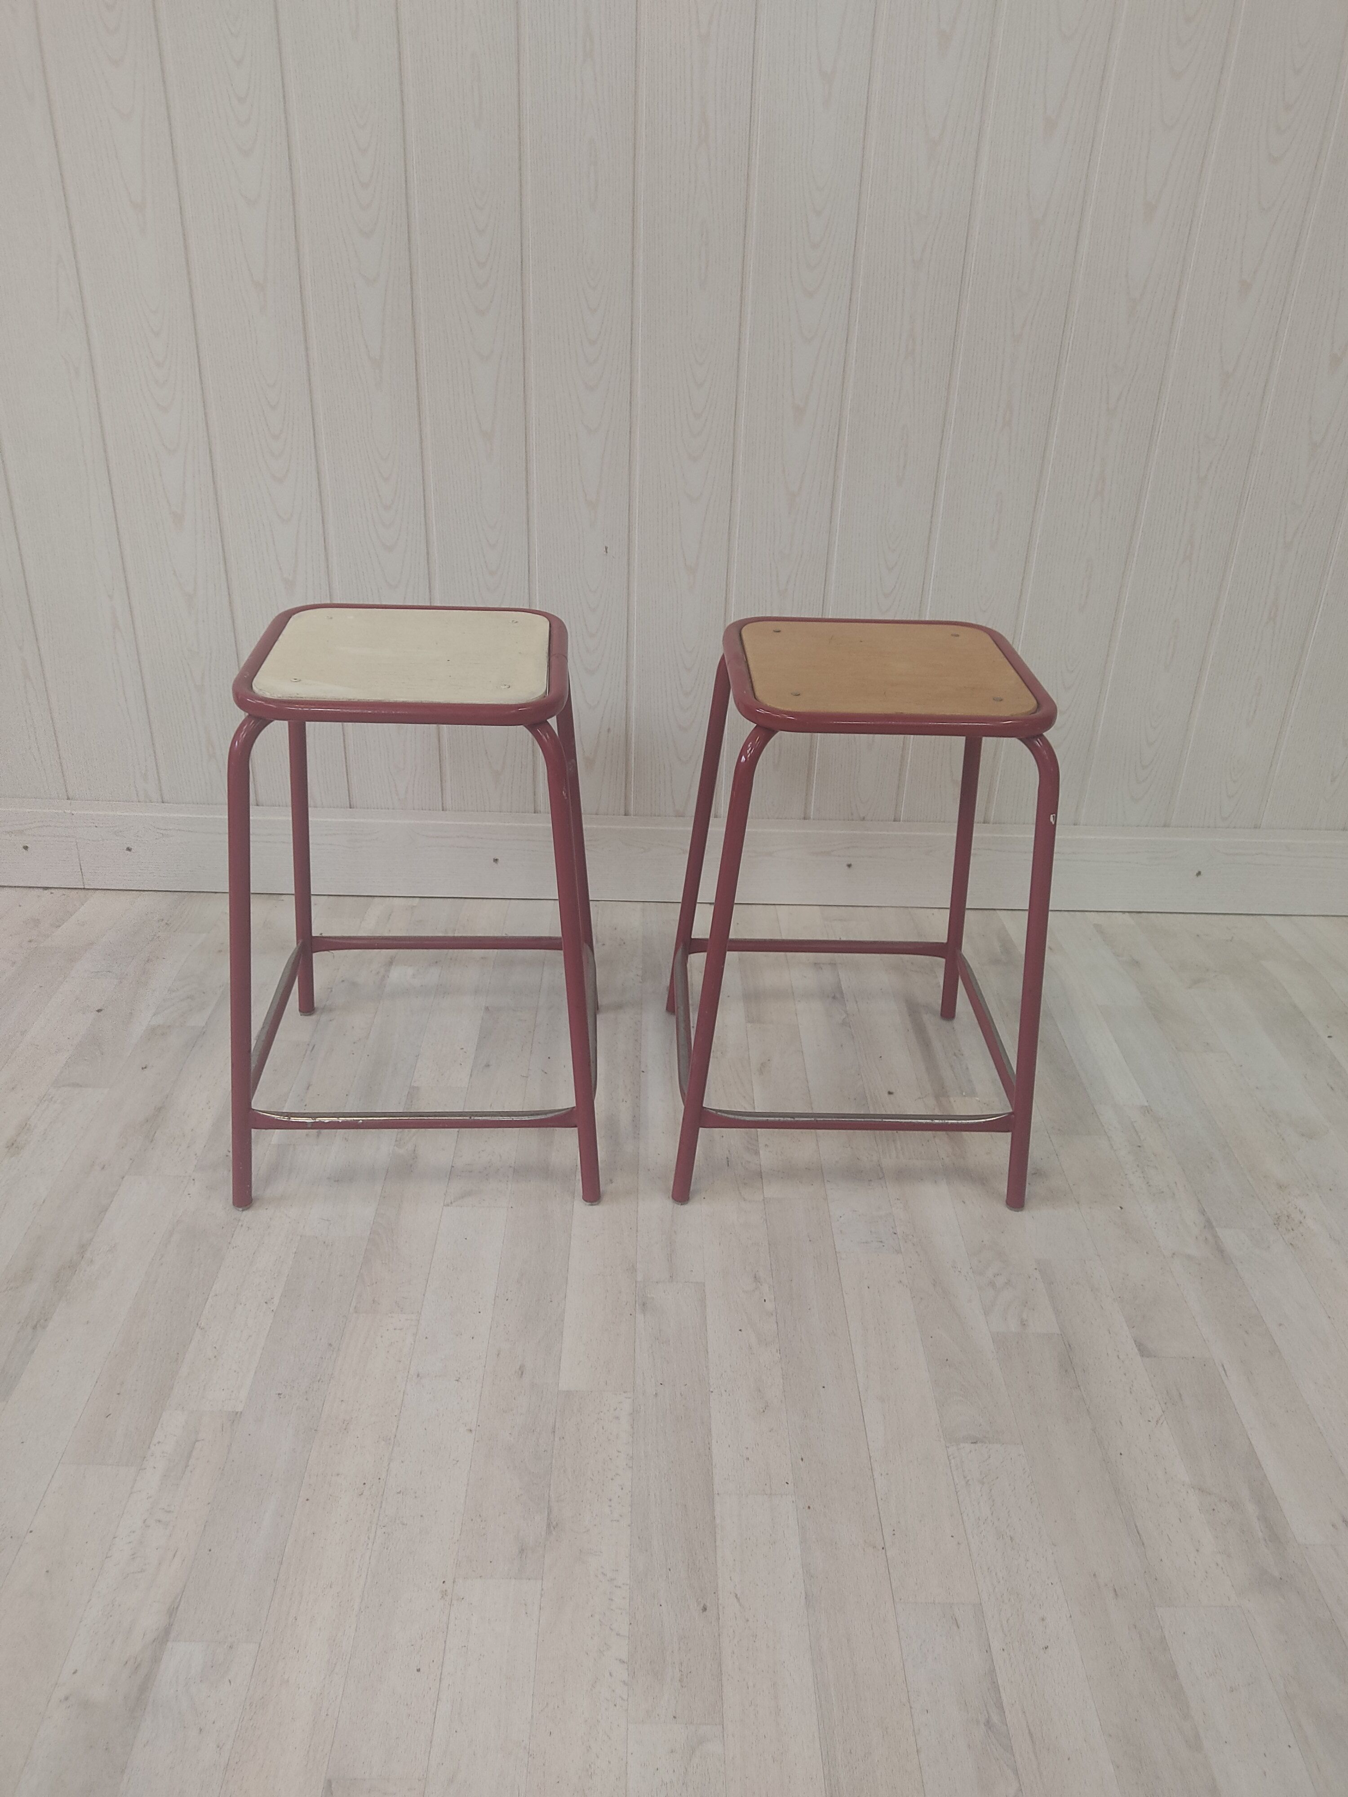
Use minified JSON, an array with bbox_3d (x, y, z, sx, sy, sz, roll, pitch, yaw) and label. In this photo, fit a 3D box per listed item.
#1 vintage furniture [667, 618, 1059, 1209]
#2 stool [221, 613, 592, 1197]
[{"bbox_3d":[0.210,0.002,1.584,0.406,0.582,0.406,1,29,-3],"label":"vintage furniture"},{"bbox_3d":[-0.286,-0.005,1.554,0.406,0.582,0.406,0,29,-4],"label":"stool"}]

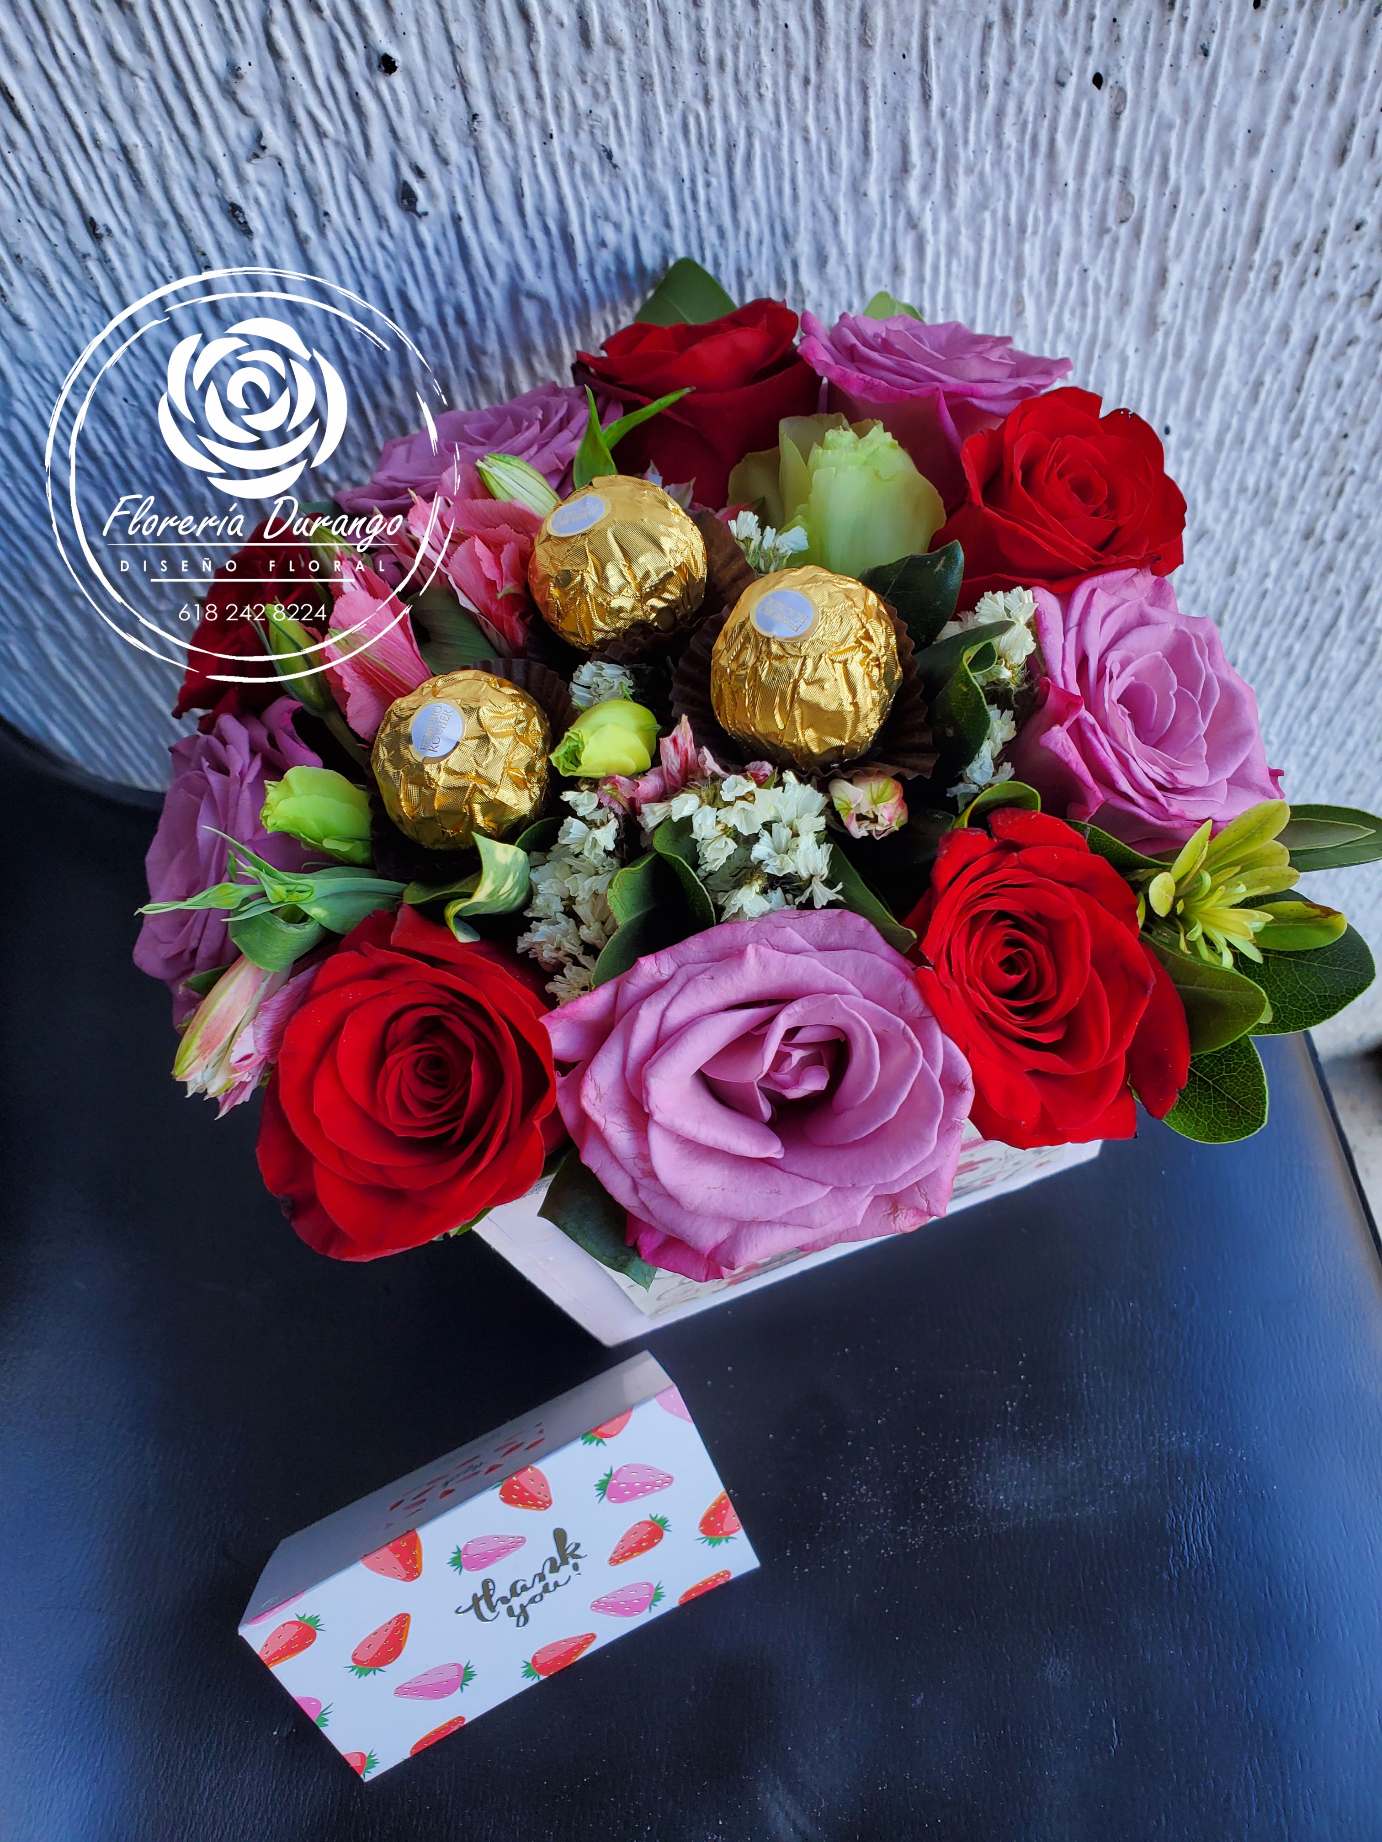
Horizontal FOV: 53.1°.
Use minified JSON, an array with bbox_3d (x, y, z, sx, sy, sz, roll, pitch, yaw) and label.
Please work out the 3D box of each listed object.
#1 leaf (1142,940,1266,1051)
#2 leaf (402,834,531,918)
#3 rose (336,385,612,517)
[{"bbox_3d":[0.092,0.013,0.250,0.028,0.009,0.018,19,77,17],"label":"leaf"},{"bbox_3d":[-0.040,-0.007,0.247,0.024,0.016,0.018,-20,59,-2],"label":"leaf"},{"bbox_3d":[-0.050,-0.105,0.315,0.062,0.042,0.058,-17,31,10],"label":"rose"}]

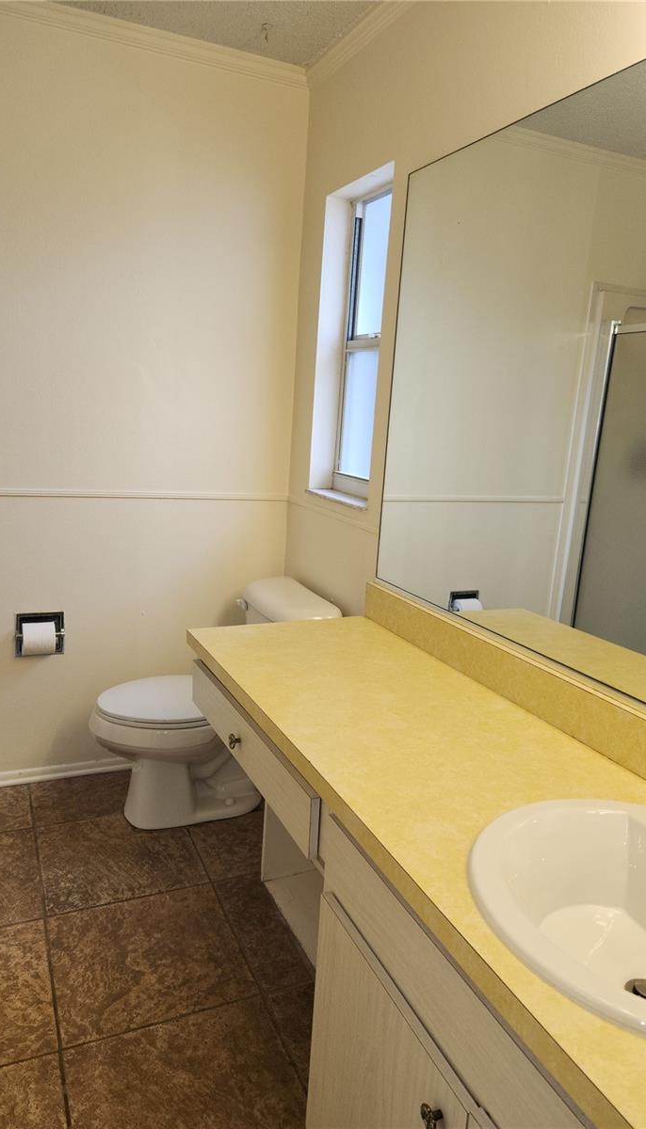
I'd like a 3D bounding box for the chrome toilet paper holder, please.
[{"bbox_3d":[-0.963,0.241,2.561,0.154,0.149,0.070,-2,12,-24],"label":"chrome toilet paper holder"}]

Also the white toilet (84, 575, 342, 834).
[{"bbox_3d":[-0.400,0.465,2.530,0.755,0.725,0.475,-2,12,-24],"label":"white toilet"}]

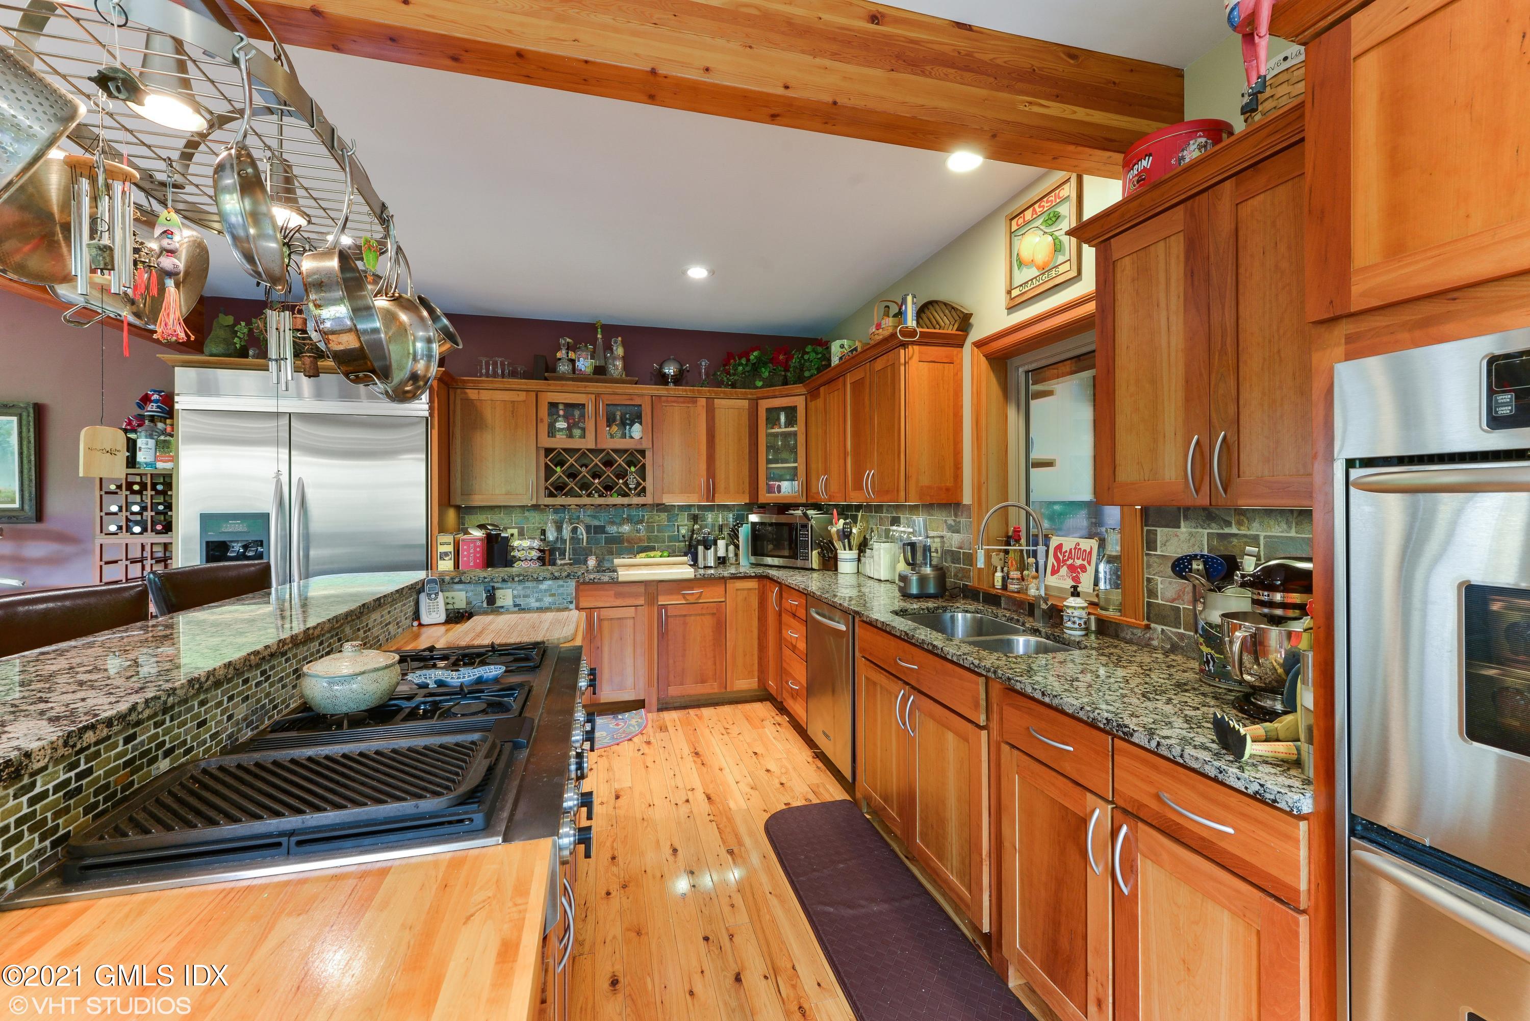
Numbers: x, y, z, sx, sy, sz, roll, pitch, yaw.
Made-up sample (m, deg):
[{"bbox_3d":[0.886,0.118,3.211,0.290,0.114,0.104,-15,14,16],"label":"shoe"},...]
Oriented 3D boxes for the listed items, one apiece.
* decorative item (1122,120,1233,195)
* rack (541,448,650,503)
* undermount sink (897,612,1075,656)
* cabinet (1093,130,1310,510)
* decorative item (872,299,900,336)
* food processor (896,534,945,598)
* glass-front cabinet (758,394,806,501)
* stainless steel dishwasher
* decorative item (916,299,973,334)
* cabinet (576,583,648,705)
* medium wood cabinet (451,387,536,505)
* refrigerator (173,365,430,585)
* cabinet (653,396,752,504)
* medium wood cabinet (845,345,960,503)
[{"bbox_3d":[1.118,-0.895,1.625,0.246,0.182,0.246,-1,1,-40],"label":"decorative item"},{"bbox_3d":[-1.207,-0.236,4.264,0.724,0.376,0.305,0,1,-16],"label":"rack"},{"bbox_3d":[0.740,0.504,2.085,0.420,0.200,0.780,-1,1,-15],"label":"undermount sink"},{"bbox_3d":[1.223,-0.397,1.461,0.319,0.770,0.704,0,1,-16],"label":"cabinet"},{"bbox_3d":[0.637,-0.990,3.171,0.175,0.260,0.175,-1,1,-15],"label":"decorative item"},{"bbox_3d":[0.732,0.243,2.797,0.215,0.310,0.175,0,1,1],"label":"food processor"},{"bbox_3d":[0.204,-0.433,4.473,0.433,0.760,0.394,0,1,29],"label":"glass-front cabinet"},{"bbox_3d":[0.585,0.813,2.896,0.600,0.745,0.595,-1,1,-15],"label":"stainless steel dishwasher"},{"bbox_3d":[0.879,-0.953,3.003,0.099,0.236,0.404,0,1,-16],"label":"decorative item"},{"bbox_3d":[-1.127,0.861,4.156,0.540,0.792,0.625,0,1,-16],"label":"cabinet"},{"bbox_3d":[-1.781,-0.410,3.982,0.510,0.745,0.315,-1,1,-15],"label":"medium wood cabinet"},{"bbox_3d":[-2.627,0.280,3.620,1.220,2.120,0.630,-1,1,-15],"label":"refrigerator"},{"bbox_3d":[-0.482,-0.431,4.478,0.724,0.760,0.325,0,1,-16],"label":"cabinet"},{"bbox_3d":[0.703,-0.413,3.141,0.320,0.745,0.670,-1,1,-15],"label":"medium wood cabinet"}]

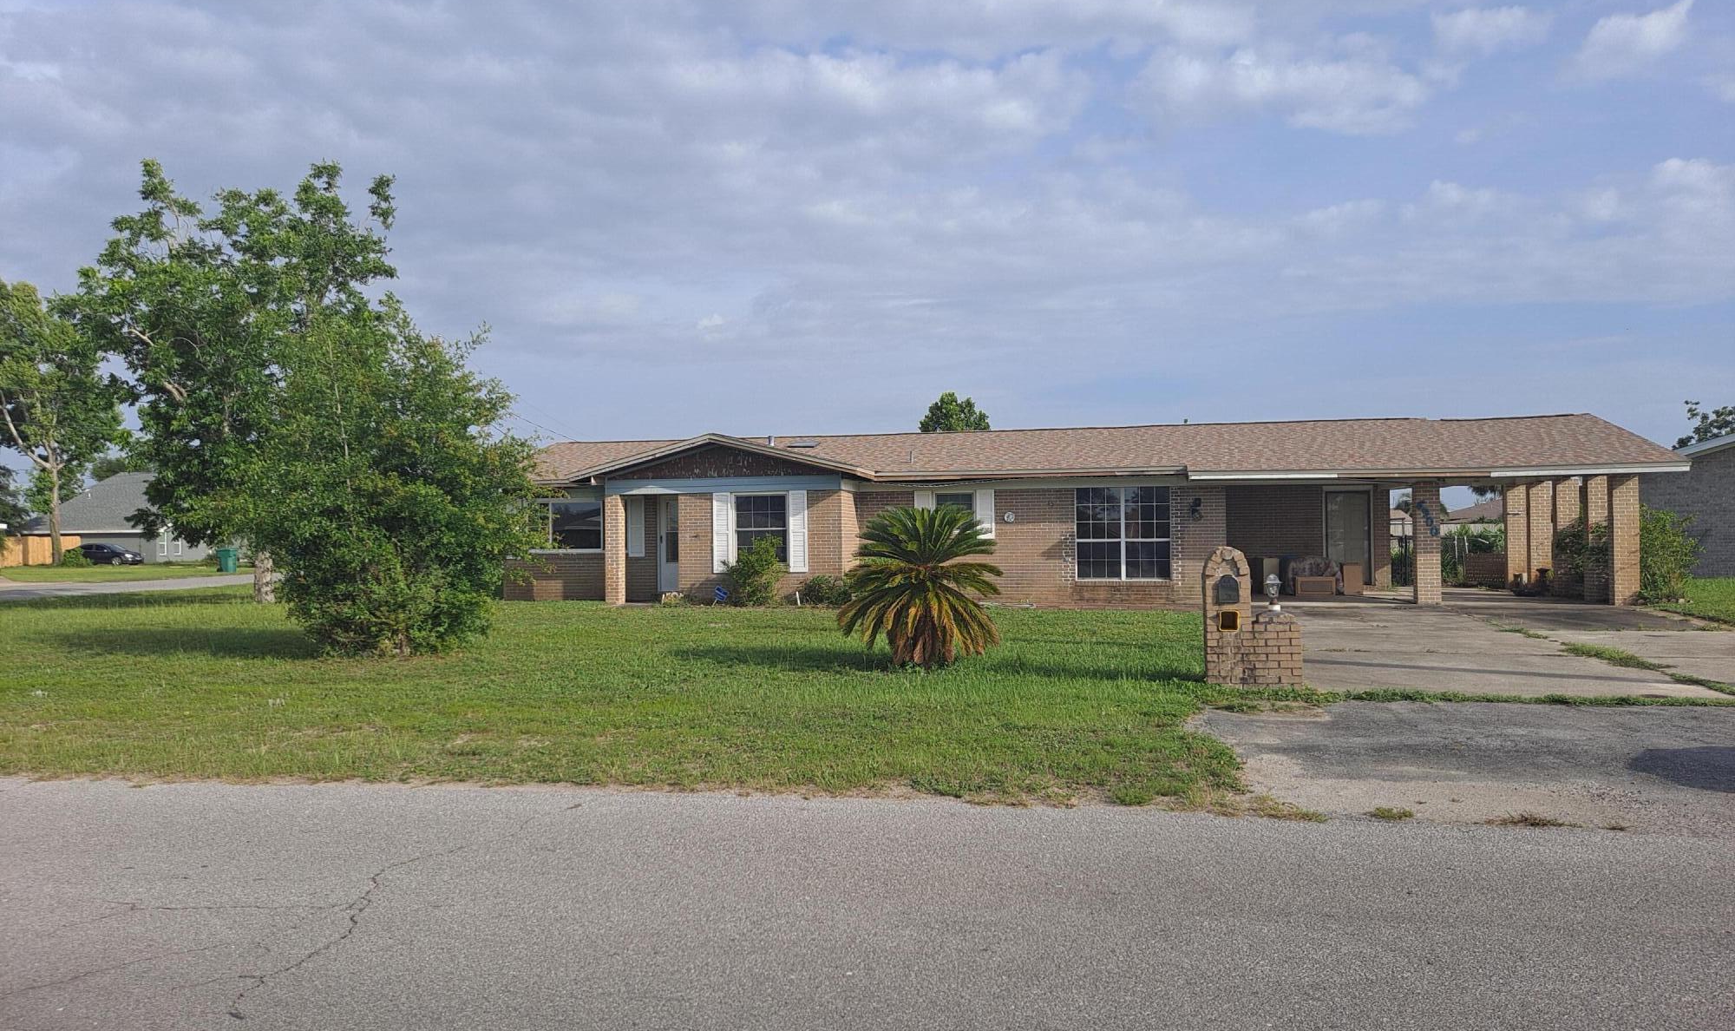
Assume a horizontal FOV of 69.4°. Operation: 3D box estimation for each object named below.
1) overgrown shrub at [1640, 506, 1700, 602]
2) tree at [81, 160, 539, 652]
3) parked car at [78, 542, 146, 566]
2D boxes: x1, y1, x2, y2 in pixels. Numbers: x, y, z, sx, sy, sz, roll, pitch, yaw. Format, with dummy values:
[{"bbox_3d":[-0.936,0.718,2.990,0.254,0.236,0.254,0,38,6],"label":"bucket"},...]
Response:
[{"bbox_3d":[14.200,0.690,22.400,1.300,1.700,1.350,-1,-1,12],"label":"overgrown shrub"},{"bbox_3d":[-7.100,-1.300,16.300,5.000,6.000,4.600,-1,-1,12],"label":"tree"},{"bbox_3d":[-47.200,2.450,78.000,4.600,1.460,1.800,-1,-1,9],"label":"parked car"}]

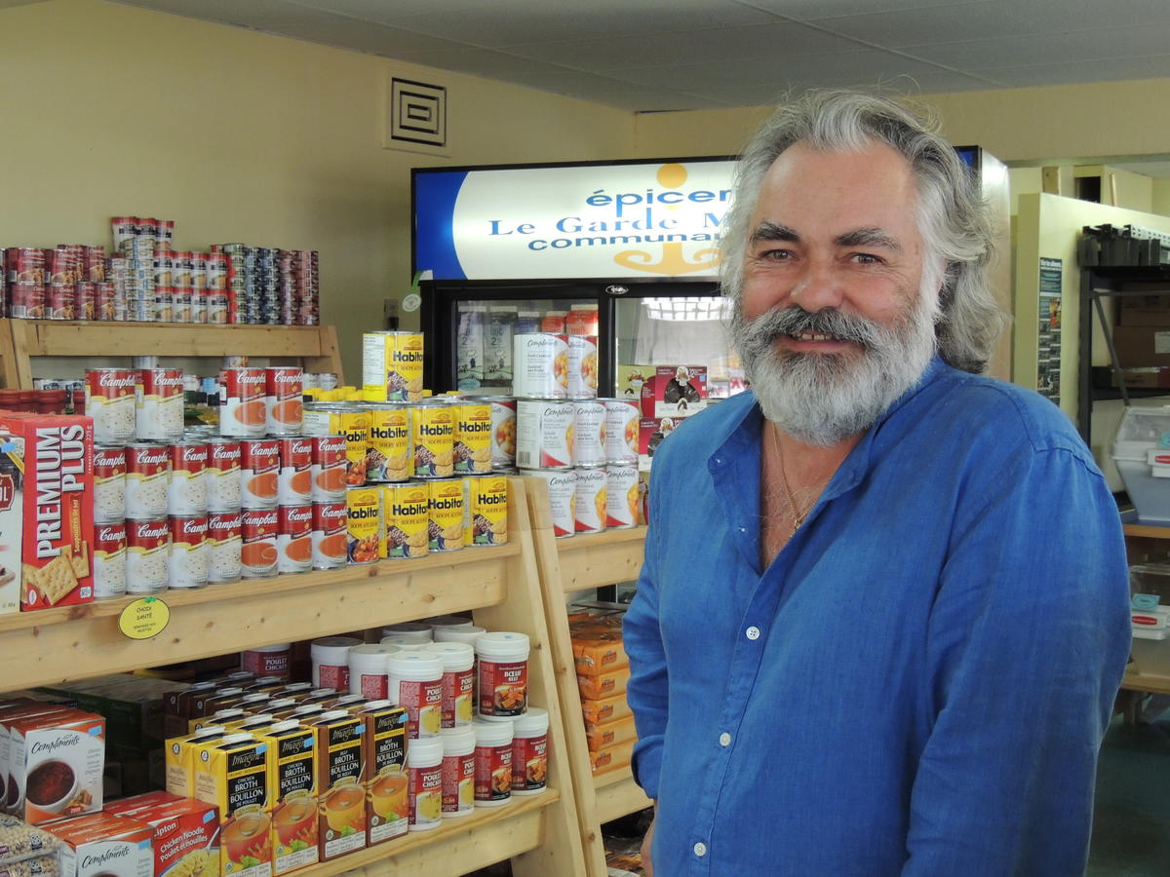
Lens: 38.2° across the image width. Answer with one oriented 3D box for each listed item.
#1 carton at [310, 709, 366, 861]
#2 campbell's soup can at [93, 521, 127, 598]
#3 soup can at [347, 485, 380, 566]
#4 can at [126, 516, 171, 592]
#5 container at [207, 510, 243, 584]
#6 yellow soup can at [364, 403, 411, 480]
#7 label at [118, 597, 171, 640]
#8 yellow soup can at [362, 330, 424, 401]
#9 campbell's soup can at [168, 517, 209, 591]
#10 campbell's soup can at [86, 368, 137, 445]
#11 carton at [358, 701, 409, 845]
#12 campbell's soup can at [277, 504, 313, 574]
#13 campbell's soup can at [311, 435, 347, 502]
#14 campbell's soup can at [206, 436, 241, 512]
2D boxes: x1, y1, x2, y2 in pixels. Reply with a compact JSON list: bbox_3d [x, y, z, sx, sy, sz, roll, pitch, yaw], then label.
[{"bbox_3d":[-0.380,0.516,2.523,0.061,0.202,0.092,3,4,40],"label":"carton"},{"bbox_3d":[-0.653,0.162,2.278,0.066,0.102,0.066,0,3,0],"label":"campbell's soup can"},{"bbox_3d":[-0.371,0.132,2.632,0.102,0.119,0.102,0,3,0],"label":"soup can"},{"bbox_3d":[-0.601,0.158,2.298,0.067,0.102,0.067,0,3,0],"label":"can"},{"bbox_3d":[-0.522,0.152,2.407,0.067,0.102,0.067,0,3,0],"label":"container"},{"bbox_3d":[-0.338,0.007,2.744,0.102,0.119,0.102,0,3,0],"label":"yellow soup can"},{"bbox_3d":[-0.589,0.241,2.262,0.004,0.055,0.083,2,4,38],"label":"label"},{"bbox_3d":[-0.325,-0.120,2.870,0.102,0.119,0.102,0,3,0],"label":"yellow soup can"},{"bbox_3d":[-0.558,0.155,2.355,0.067,0.102,0.067,0,3,0],"label":"campbell's soup can"},{"bbox_3d":[-0.654,-0.046,2.331,0.067,0.102,0.067,3,4,43],"label":"campbell's soup can"},{"bbox_3d":[-0.324,0.513,2.595,0.061,0.202,0.092,2,4,36],"label":"carton"},{"bbox_3d":[-0.438,0.147,2.510,0.067,0.102,0.067,0,3,0],"label":"campbell's soup can"},{"bbox_3d":[-0.395,0.043,2.564,0.067,0.102,0.067,0,3,0],"label":"campbell's soup can"},{"bbox_3d":[-0.528,0.053,2.431,0.066,0.102,0.066,2,4,38],"label":"campbell's soup can"}]

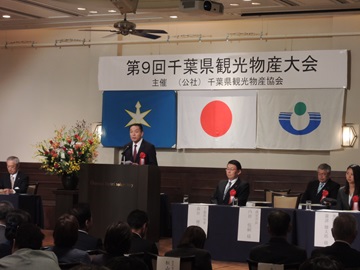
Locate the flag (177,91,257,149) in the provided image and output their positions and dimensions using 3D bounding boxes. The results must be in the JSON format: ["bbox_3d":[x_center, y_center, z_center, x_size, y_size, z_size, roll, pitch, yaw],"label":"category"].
[{"bbox_3d":[0.581,-0.266,16.970,1.460,0.990,0.030,1,-2,28],"label":"flag"}]

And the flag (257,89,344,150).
[{"bbox_3d":[1.860,-0.250,16.298,1.460,0.990,0.030,1,-2,28],"label":"flag"}]

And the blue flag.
[{"bbox_3d":[-0.708,-0.272,17.646,1.460,0.980,0.030,1,-2,28],"label":"blue flag"}]

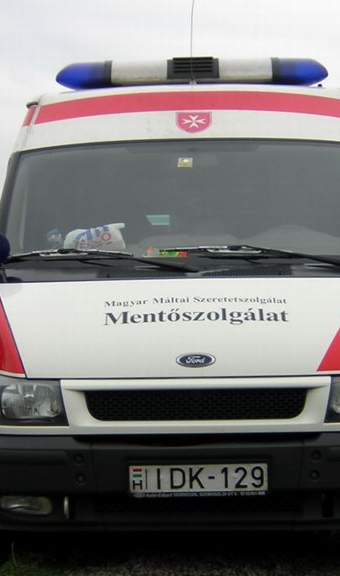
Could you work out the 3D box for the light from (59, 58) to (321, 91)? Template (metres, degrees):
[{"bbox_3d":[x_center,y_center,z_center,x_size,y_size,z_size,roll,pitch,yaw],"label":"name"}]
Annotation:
[{"bbox_3d":[0.117,-1.117,6.700,1.400,0.160,0.300,-1,1,1],"label":"light"}]

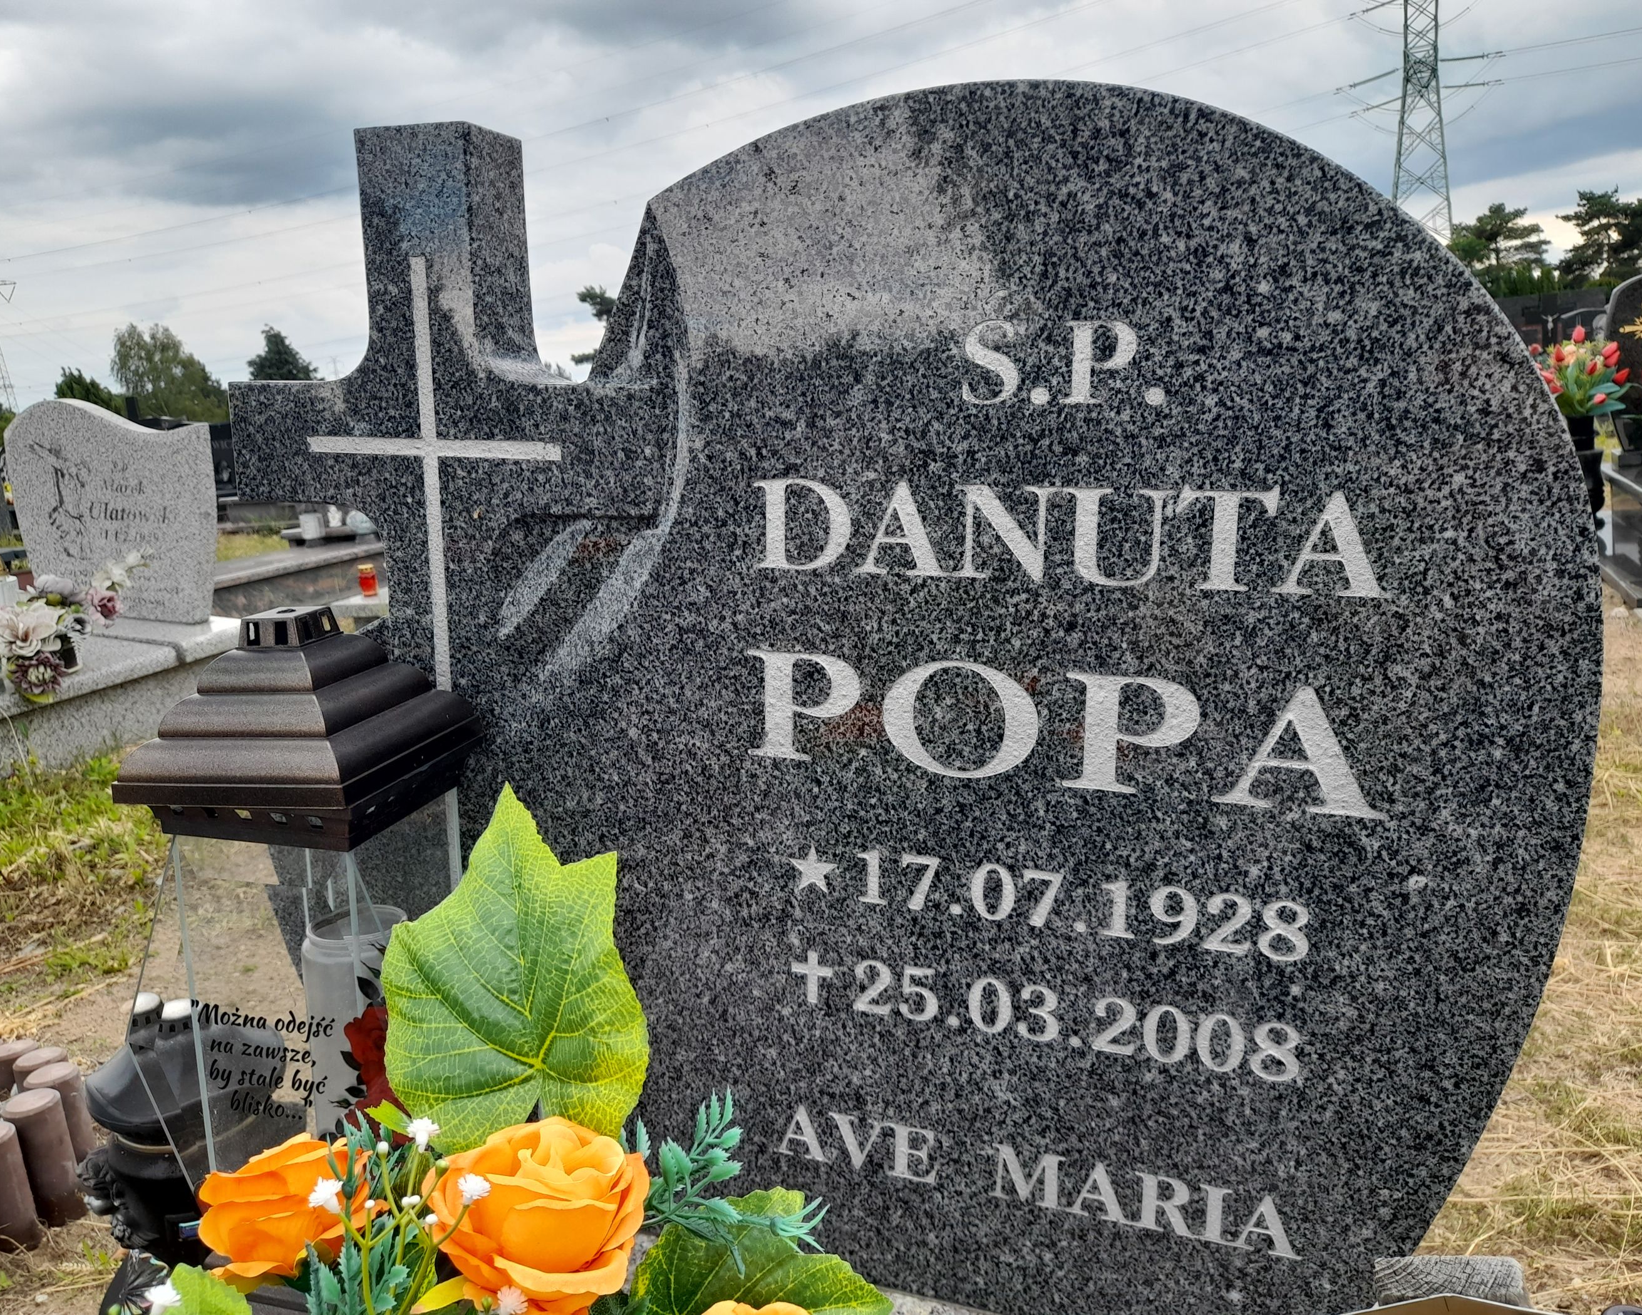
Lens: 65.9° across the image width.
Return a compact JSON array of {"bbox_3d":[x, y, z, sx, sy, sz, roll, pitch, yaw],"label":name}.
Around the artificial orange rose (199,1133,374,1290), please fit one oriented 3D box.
[{"bbox_3d":[-0.258,0.266,0.610,0.085,0.070,0.085,-13,9,14],"label":"artificial orange rose"}]

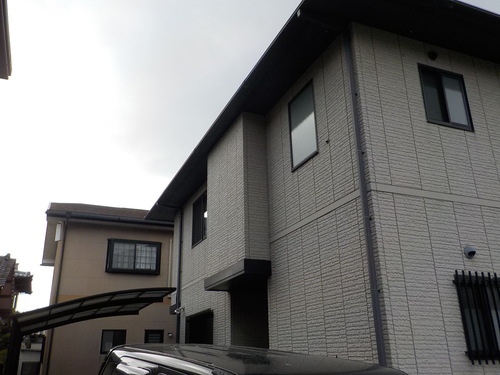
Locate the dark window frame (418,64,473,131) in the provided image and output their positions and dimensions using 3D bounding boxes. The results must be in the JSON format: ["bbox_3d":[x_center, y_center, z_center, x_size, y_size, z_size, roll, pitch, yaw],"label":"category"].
[{"bbox_3d":[2.662,-1.219,5.869,0.820,0.910,0.090,7,-21,-21],"label":"dark window frame"}]

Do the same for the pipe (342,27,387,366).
[{"bbox_3d":[1.298,0.330,4.773,0.075,5.250,0.075,7,-21,-21],"label":"pipe"}]

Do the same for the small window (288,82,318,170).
[{"bbox_3d":[0.796,-0.927,6.610,0.090,1.190,0.780,7,-21,-21],"label":"small window"}]

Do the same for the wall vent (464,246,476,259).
[{"bbox_3d":[2.586,0.762,5.076,0.130,0.135,0.090,7,-21,-21],"label":"wall vent"}]

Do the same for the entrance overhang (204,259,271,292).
[{"bbox_3d":[-0.271,1.643,7.919,0.480,0.250,2.200,7,-21,-21],"label":"entrance overhang"}]

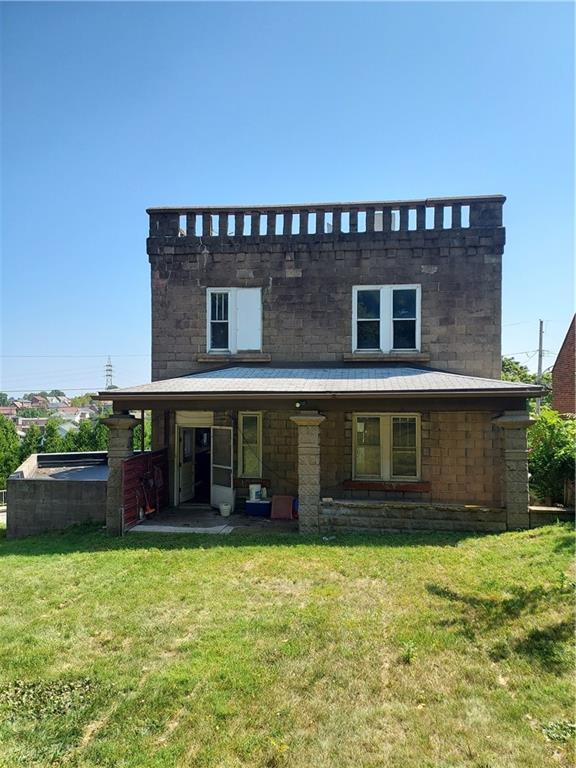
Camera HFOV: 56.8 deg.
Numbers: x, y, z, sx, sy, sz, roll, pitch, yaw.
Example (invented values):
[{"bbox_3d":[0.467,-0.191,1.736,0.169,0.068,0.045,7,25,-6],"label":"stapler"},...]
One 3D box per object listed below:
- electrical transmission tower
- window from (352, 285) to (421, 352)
[{"bbox_3d":[-140.789,-7.099,420.000,7.900,31.000,6.500,0,0,-23],"label":"electrical transmission tower"},{"bbox_3d":[2.396,-1.572,12.942,1.645,1.674,0.120,0,0,6],"label":"window"}]

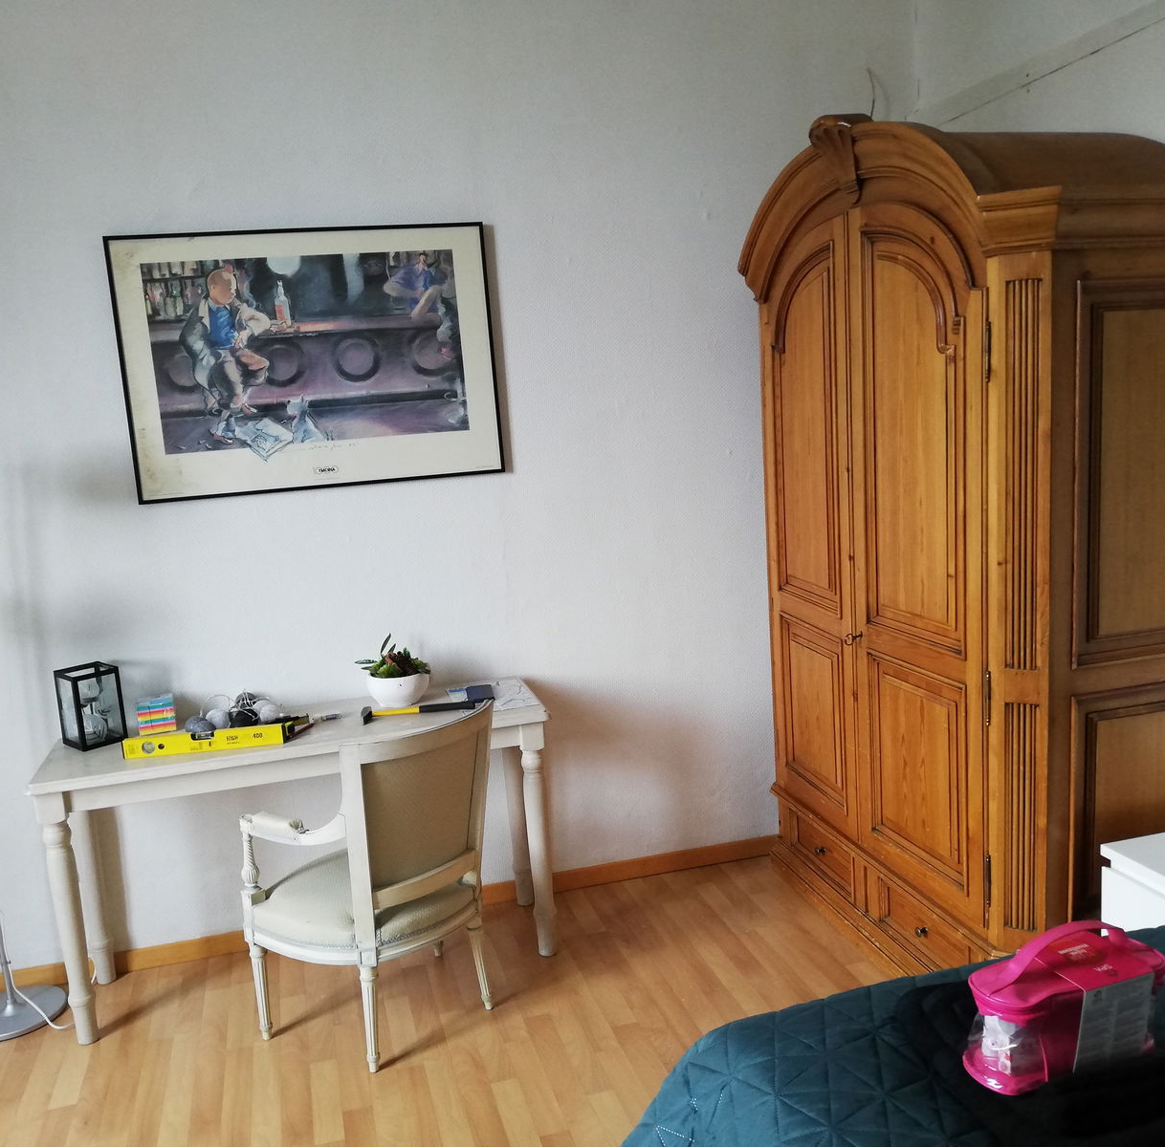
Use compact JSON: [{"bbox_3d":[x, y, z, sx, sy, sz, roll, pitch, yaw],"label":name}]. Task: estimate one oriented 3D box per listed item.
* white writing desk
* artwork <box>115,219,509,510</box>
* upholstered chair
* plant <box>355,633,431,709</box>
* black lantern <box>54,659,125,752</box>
[{"bbox_3d":[-0.741,0.762,3.183,1.295,0.705,0.405,-6,10,-14],"label":"white writing desk"},{"bbox_3d":[-0.738,-0.588,3.178,1.007,0.705,0.020,-7,9,-14],"label":"artwork"},{"bbox_3d":[-0.485,0.736,2.873,0.530,0.830,0.580,6,14,44],"label":"upholstered chair"},{"bbox_3d":[-0.538,0.273,3.278,0.210,0.200,0.185,-6,10,-14],"label":"plant"},{"bbox_3d":[-1.317,0.355,3.084,0.125,0.200,0.125,5,13,42],"label":"black lantern"}]

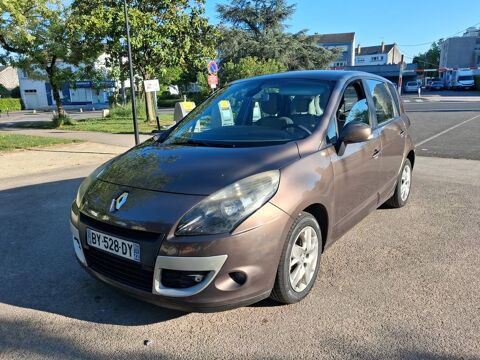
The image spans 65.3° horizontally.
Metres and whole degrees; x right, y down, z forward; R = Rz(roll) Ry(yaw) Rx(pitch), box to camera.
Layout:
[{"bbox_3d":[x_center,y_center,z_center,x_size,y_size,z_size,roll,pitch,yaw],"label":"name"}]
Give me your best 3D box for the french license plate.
[{"bbox_3d":[-0.769,0.390,2.269,0.520,0.110,0.020,7,11,36],"label":"french license plate"}]

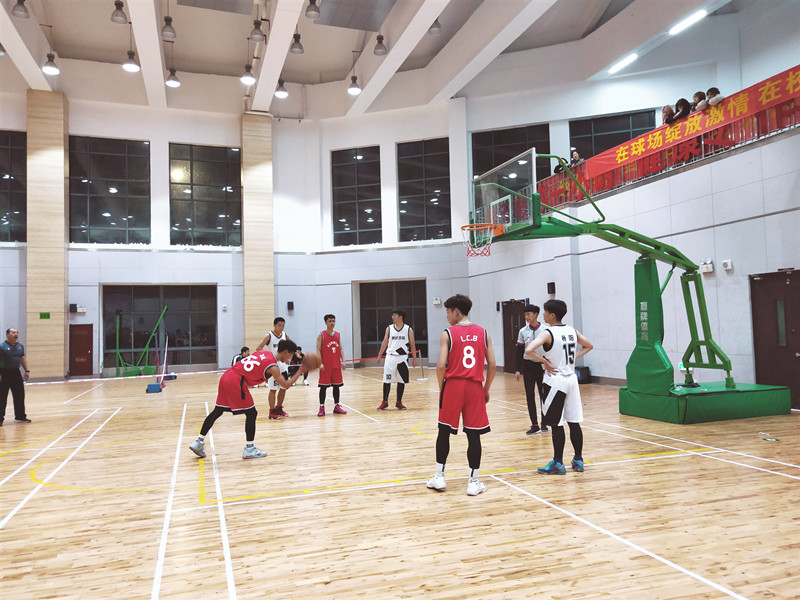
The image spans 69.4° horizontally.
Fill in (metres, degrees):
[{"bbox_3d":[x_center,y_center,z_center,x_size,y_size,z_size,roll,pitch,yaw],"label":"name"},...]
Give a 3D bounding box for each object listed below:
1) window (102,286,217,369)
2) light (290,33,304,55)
[{"bbox_3d":[-9.908,1.081,24.016,4.340,3.350,0.150,0,-4,-18],"label":"window"},{"bbox_3d":[-3.371,-8.435,19.000,0.470,0.600,0.470,0,-3,-19],"label":"light"}]

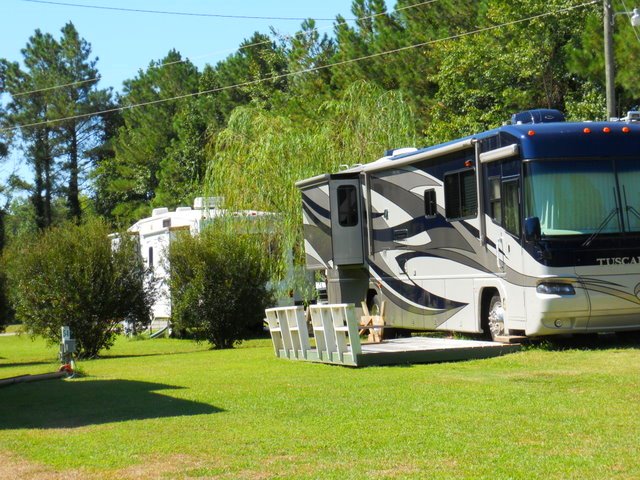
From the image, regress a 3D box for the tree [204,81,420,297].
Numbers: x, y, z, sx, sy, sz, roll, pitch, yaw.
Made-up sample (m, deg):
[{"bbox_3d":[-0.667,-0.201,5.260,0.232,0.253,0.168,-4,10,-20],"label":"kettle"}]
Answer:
[{"bbox_3d":[-0.281,-0.864,41.043,5.400,6.250,5.400,-2,-1,0],"label":"tree"}]

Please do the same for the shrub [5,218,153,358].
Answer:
[{"bbox_3d":[-4.102,0.822,27.528,2.462,2.376,2.400,-2,-1,0],"label":"shrub"}]

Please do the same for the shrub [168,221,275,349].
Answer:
[{"bbox_3d":[-1.798,0.803,29.027,1.875,2.308,1.900,-2,-1,0],"label":"shrub"}]

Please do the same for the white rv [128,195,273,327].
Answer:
[{"bbox_3d":[-3.520,0.894,46.132,2.930,3.400,10.500,-2,-1,-16],"label":"white rv"}]

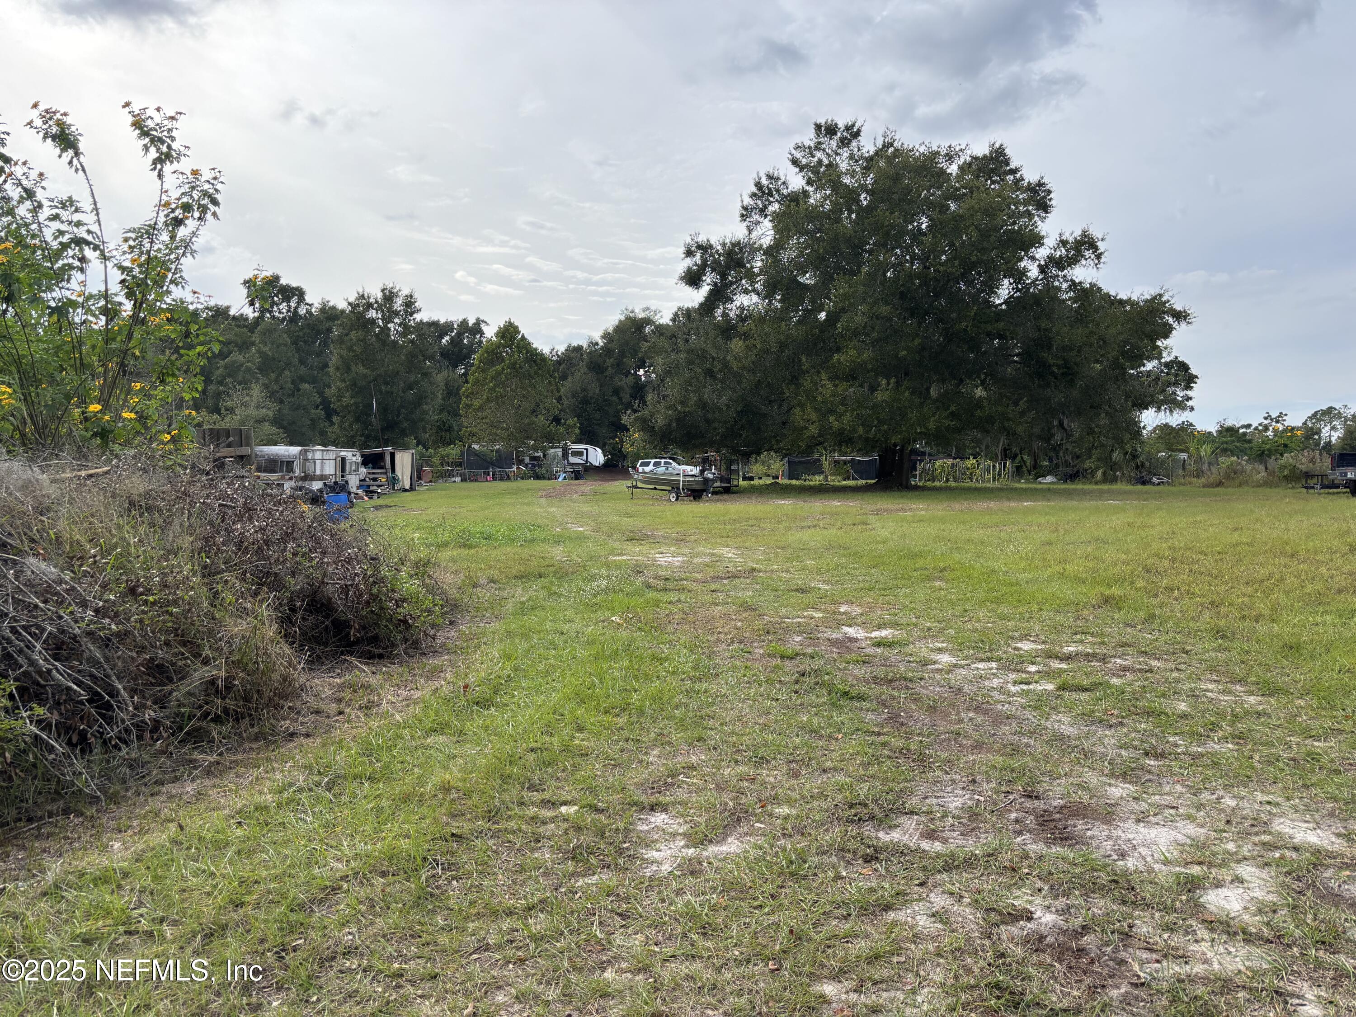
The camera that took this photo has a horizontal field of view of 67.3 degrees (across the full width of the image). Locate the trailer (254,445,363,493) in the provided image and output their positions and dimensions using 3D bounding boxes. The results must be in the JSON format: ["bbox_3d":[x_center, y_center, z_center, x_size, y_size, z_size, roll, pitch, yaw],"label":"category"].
[{"bbox_3d":[-19.400,-1.990,53.600,2.400,2.600,7.000,0,2,7],"label":"trailer"}]

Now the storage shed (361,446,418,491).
[{"bbox_3d":[-18.100,-2.350,61.900,2.900,2.600,3.500,0,2,6],"label":"storage shed"}]

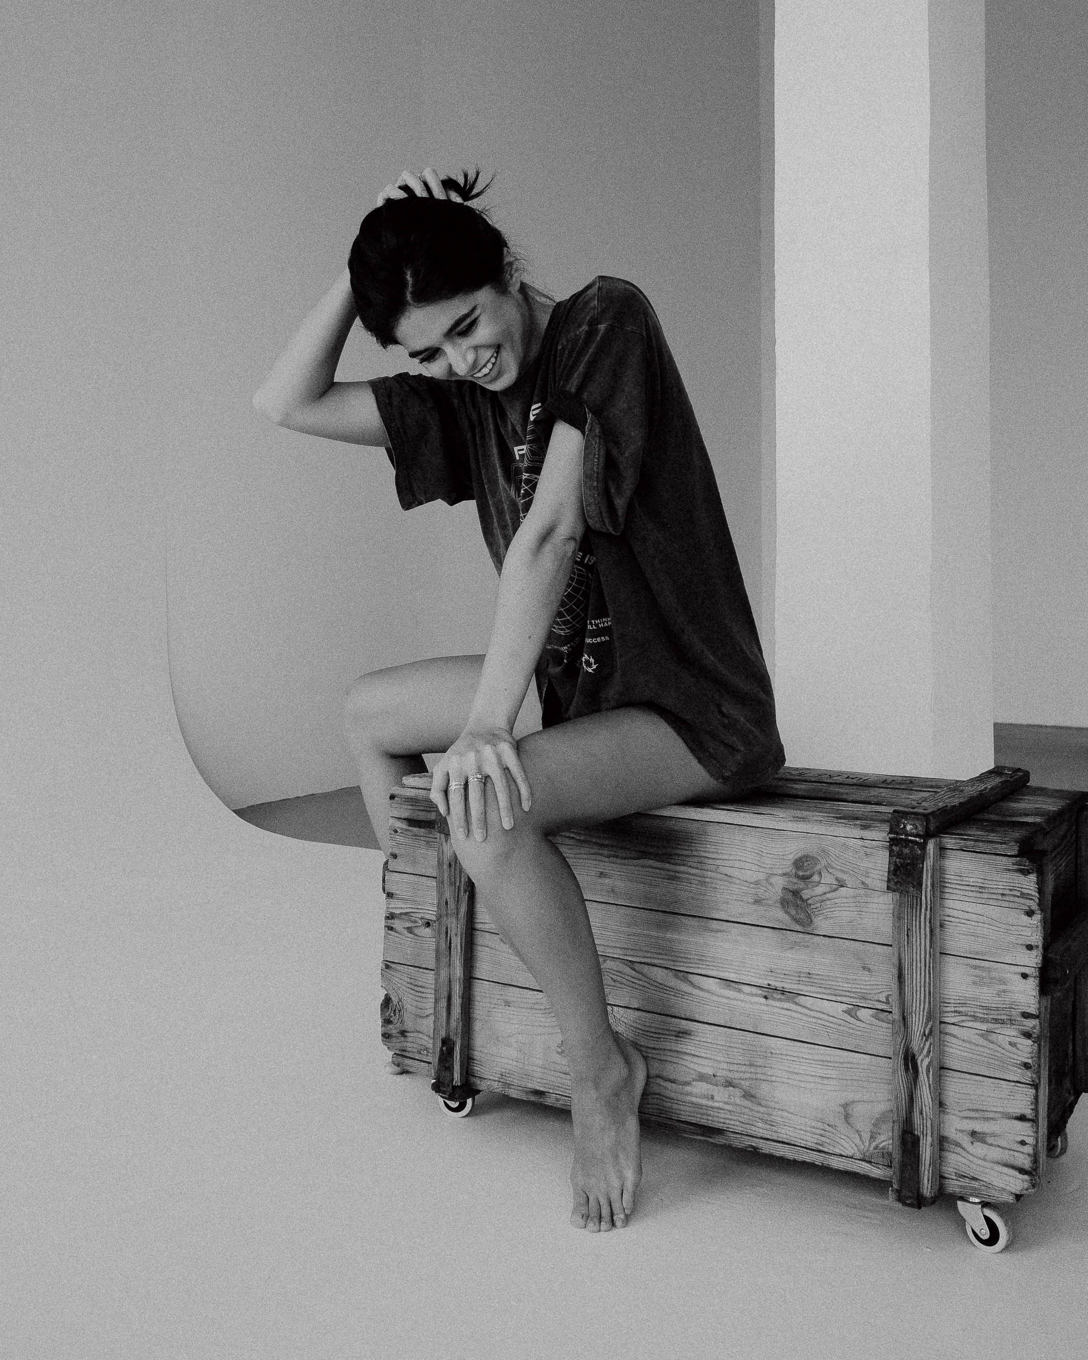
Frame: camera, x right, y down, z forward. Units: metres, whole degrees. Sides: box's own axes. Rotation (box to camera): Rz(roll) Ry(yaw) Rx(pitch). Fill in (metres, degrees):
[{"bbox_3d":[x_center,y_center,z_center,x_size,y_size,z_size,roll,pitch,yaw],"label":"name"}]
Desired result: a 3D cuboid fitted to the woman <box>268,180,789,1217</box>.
[{"bbox_3d":[-0.030,-0.015,1.723,0.680,1.260,0.720,-3,5,-37],"label":"woman"}]

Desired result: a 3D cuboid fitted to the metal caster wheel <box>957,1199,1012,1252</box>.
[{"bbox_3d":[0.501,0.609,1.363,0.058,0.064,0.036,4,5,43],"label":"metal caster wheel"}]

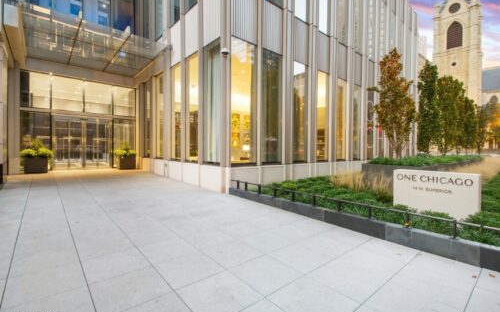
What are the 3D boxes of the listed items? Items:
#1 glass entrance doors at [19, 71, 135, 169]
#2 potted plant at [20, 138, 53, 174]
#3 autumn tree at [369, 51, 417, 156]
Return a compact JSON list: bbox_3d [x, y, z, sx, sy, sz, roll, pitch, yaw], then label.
[{"bbox_3d":[-9.263,-1.744,12.492,5.112,4.970,0.200,-1,2,-39],"label":"glass entrance doors"},{"bbox_3d":[-11.625,0.017,12.148,1.258,1.830,1.173,-2,3,-43],"label":"potted plant"},{"bbox_3d":[4.624,-1.534,7.103,1.200,3.575,1.200,-2,3,-43],"label":"autumn tree"}]

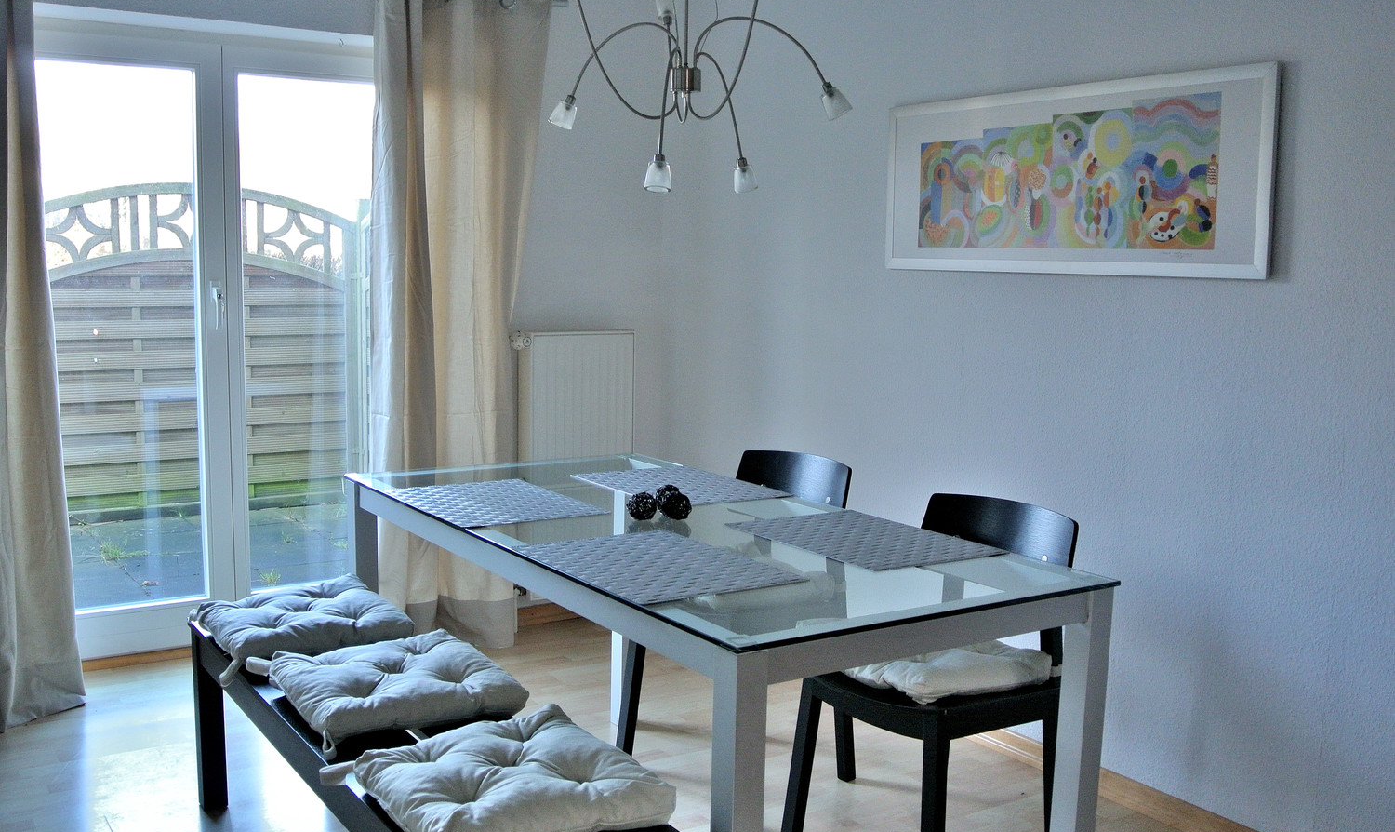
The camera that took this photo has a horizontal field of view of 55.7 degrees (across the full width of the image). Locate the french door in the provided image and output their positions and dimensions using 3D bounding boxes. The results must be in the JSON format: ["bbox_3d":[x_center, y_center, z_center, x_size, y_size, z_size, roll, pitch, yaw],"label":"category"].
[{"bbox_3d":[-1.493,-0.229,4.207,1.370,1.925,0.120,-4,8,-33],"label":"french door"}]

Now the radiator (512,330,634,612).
[{"bbox_3d":[-0.416,0.163,4.539,0.400,0.907,0.104,-4,8,-33],"label":"radiator"}]

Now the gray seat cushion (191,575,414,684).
[{"bbox_3d":[-0.881,0.451,2.940,0.365,0.075,0.390,-4,8,-33],"label":"gray seat cushion"}]

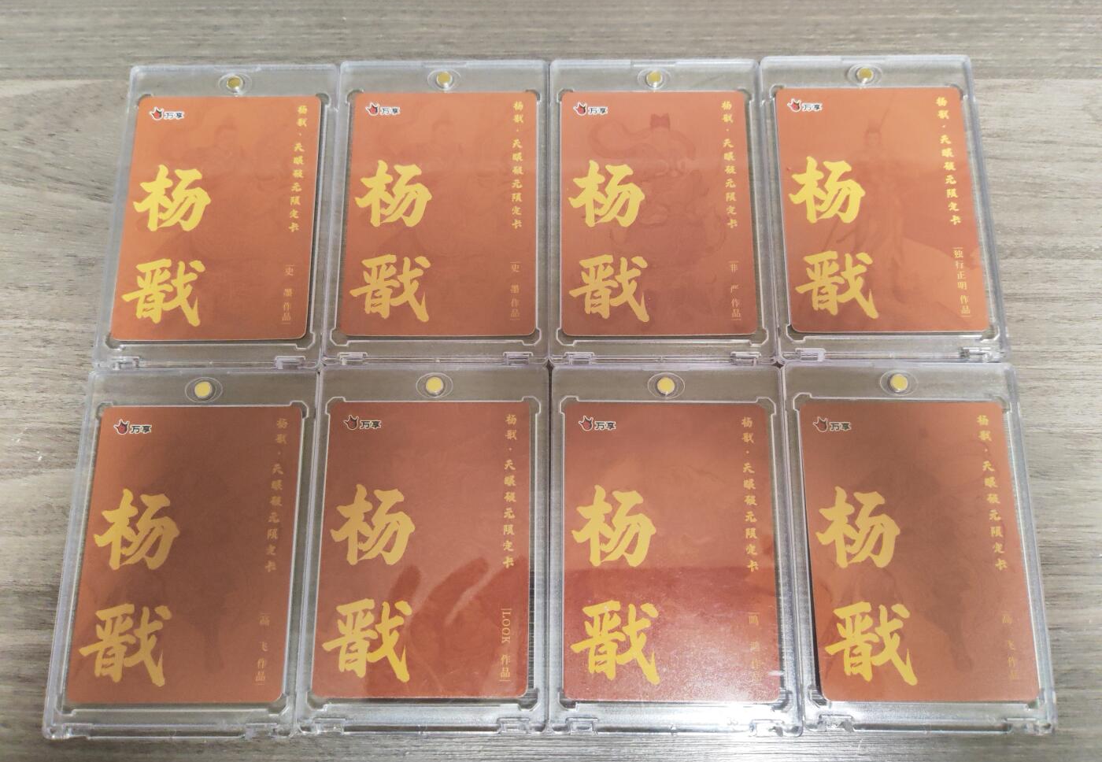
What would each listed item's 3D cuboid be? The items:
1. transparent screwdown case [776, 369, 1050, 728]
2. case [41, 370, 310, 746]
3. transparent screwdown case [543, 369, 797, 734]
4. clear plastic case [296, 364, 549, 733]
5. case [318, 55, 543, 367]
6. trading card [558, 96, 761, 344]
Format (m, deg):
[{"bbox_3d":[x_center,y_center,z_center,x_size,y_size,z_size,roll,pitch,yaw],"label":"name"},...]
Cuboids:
[{"bbox_3d":[0.107,0.047,0.259,0.072,0.008,0.108,0,76,1],"label":"transparent screwdown case"},{"bbox_3d":[-0.108,0.050,0.261,0.072,0.008,0.108,0,76,0],"label":"case"},{"bbox_3d":[0.035,0.048,0.260,0.072,0.007,0.108,0,76,1],"label":"transparent screwdown case"},{"bbox_3d":[-0.036,0.048,0.260,0.072,0.007,0.108,0,76,1],"label":"clear plastic case"},{"bbox_3d":[-0.037,-0.057,0.286,0.072,0.007,0.108,0,76,1],"label":"case"},{"bbox_3d":[0.035,-0.057,0.286,0.063,0.001,0.088,0,76,1],"label":"trading card"}]

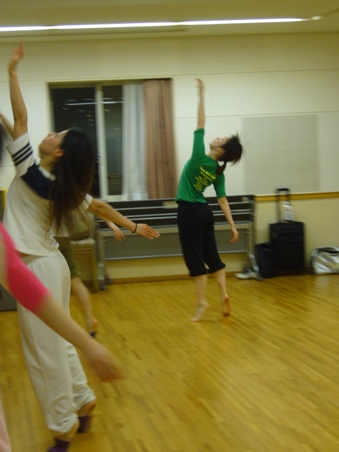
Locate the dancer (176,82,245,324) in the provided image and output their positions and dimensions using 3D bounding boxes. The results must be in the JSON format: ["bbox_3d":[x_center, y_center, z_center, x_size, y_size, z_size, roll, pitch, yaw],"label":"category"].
[{"bbox_3d":[0.341,-0.204,7.350,0.550,2.060,0.540,3,8,42],"label":"dancer"}]

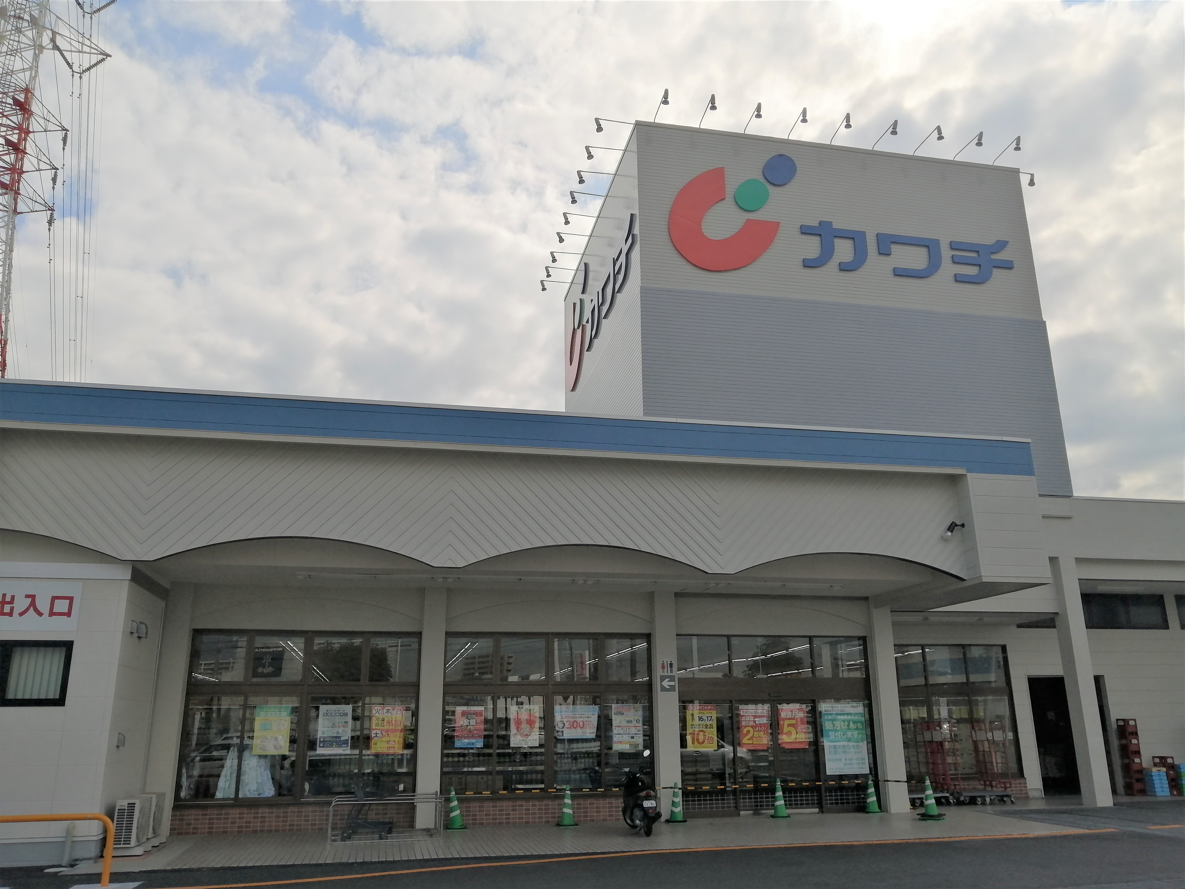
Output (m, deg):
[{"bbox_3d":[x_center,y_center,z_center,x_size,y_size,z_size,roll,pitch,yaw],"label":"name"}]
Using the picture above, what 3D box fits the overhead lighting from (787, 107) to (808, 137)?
[{"bbox_3d":[4.744,-7.307,21.362,0.210,0.430,1.140,3,-17,-11],"label":"overhead lighting"}]

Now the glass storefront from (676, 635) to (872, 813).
[{"bbox_3d":[3.650,5.492,18.186,4.130,3.380,0.180,3,-17,-11],"label":"glass storefront"}]

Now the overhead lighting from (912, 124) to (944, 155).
[{"bbox_3d":[8.054,-7.179,22.262,0.180,0.420,1.120,3,-17,-12],"label":"overhead lighting"}]

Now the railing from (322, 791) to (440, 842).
[{"bbox_3d":[-3.393,6.144,15.267,1.770,0.600,1.410,3,-17,-11],"label":"railing"}]

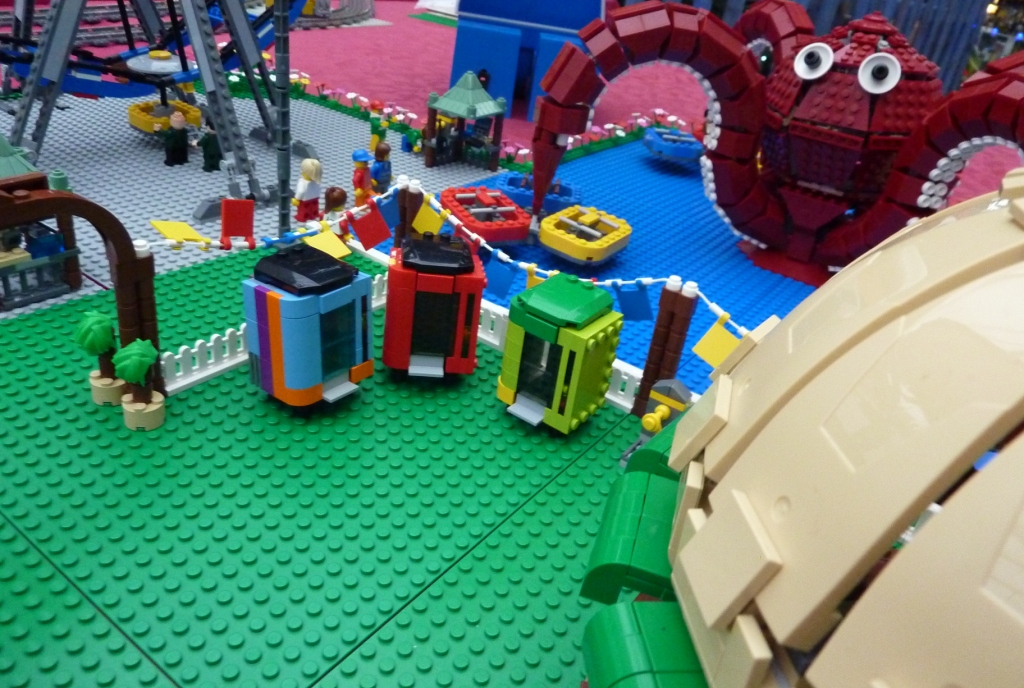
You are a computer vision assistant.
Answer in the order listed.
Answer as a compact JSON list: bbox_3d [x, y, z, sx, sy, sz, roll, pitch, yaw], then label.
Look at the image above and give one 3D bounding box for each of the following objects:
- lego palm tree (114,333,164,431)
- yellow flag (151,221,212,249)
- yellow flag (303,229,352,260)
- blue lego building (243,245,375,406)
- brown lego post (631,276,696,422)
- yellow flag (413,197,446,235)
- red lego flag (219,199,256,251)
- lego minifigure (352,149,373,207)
[{"bbox_3d":[-0.152,0.015,0.303,0.018,0.038,0.018,26,34,26],"label":"lego palm tree"},{"bbox_3d":[-0.139,-0.046,0.310,0.021,0.004,0.016,39,21,22],"label":"yellow flag"},{"bbox_3d":[-0.091,-0.050,0.360,0.021,0.004,0.016,51,40,8],"label":"yellow flag"},{"bbox_3d":[-0.089,-0.010,0.331,0.037,0.063,0.044,24,32,24],"label":"blue lego building"},{"bbox_3d":[0.072,0.003,0.352,0.016,0.074,0.008,26,34,26],"label":"brown lego post"},{"bbox_3d":[-0.044,-0.068,0.401,0.016,0.022,0.004,41,35,12],"label":"yellow flag"},{"bbox_3d":[-0.119,-0.051,0.322,0.004,0.022,0.016,10,11,33],"label":"red lego flag"},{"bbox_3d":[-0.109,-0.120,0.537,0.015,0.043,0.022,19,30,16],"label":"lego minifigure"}]

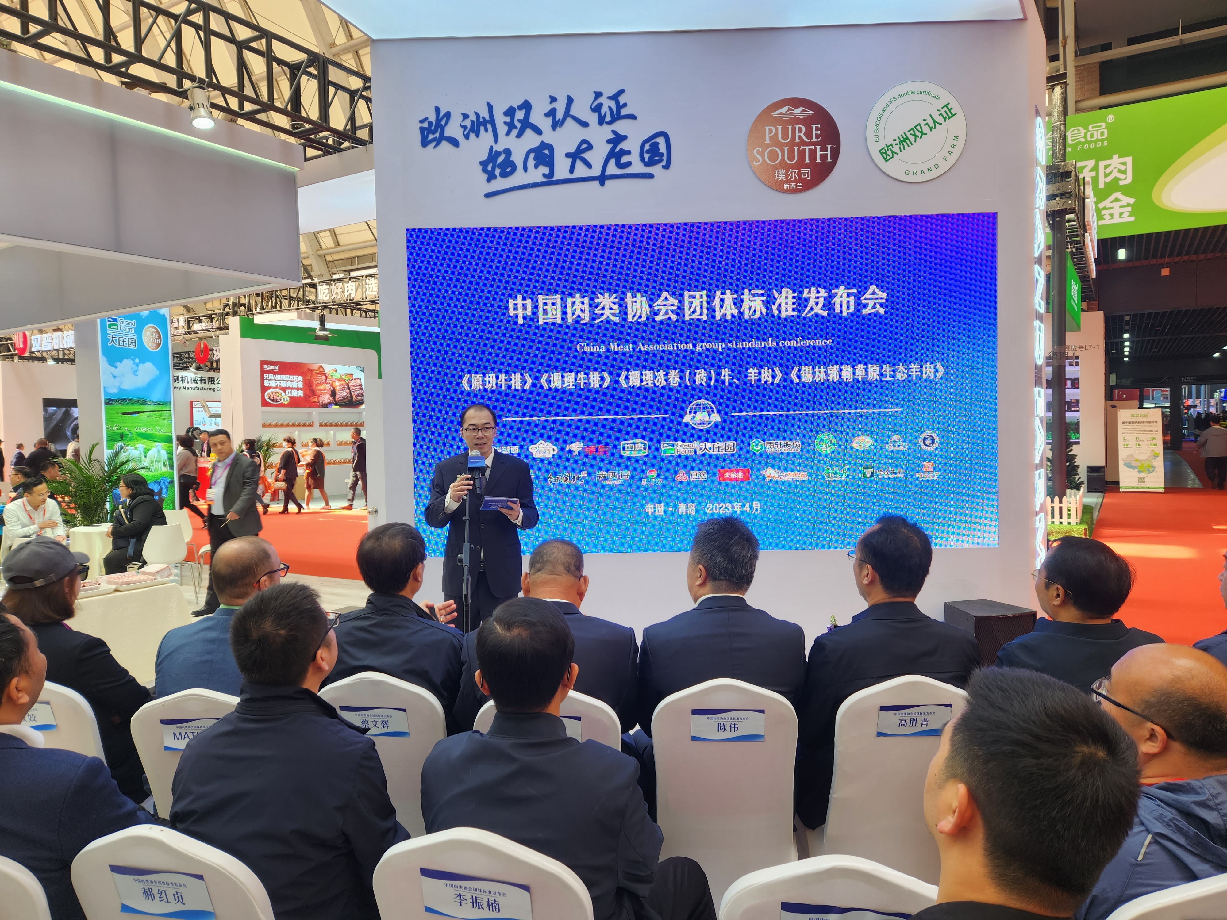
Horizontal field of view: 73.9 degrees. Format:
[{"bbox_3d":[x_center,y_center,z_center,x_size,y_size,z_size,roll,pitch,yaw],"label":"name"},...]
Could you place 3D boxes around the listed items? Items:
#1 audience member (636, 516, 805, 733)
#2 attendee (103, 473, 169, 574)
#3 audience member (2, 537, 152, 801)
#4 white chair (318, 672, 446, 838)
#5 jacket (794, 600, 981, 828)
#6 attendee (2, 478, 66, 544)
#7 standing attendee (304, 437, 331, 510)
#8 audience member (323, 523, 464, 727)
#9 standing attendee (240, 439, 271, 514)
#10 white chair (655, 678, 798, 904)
[{"bbox_3d":[0.327,0.821,2.720,0.520,1.340,0.800,-1,3,0],"label":"audience member"},{"bbox_3d":[-4.690,0.773,8.050,0.720,1.290,0.470,-1,2,0],"label":"attendee"},{"bbox_3d":[-1.643,0.874,2.861,0.540,1.300,0.800,0,3,30],"label":"audience member"},{"bbox_3d":[-0.644,1.060,2.690,0.430,0.905,0.560,-1,3,6],"label":"white chair"},{"bbox_3d":[0.815,0.752,2.487,0.540,0.660,0.420,-1,3,-6],"label":"jacket"},{"bbox_3d":[-5.336,0.759,7.587,0.560,1.250,0.780,-3,3,-42],"label":"attendee"},{"bbox_3d":[-6.296,0.275,17.375,0.520,1.530,0.450,-1,3,2],"label":"standing attendee"},{"bbox_3d":[-0.613,0.844,2.851,0.540,1.320,0.800,-1,3,12],"label":"audience member"},{"bbox_3d":[-7.686,0.315,17.499,0.580,1.620,0.480,-1,2,2],"label":"standing attendee"},{"bbox_3d":[0.344,1.055,2.596,0.430,0.920,0.560,-1,2,3],"label":"white chair"}]

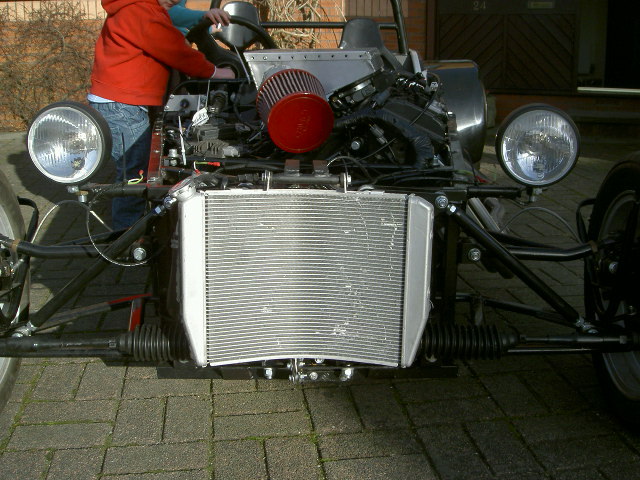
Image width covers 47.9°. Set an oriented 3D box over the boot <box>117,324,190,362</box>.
[{"bbox_3d":[-0.276,0.178,1.245,0.140,0.063,0.063,0,15,-1],"label":"boot"}]

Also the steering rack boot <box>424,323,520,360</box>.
[{"bbox_3d":[0.249,0.175,1.245,0.178,0.063,0.063,0,15,-1],"label":"steering rack boot"}]

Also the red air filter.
[{"bbox_3d":[-0.055,-0.276,1.550,0.149,0.149,0.155,-2,26,-9],"label":"red air filter"}]

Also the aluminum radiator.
[{"bbox_3d":[-0.024,0.063,1.200,0.407,0.290,0.075,0,9,-1],"label":"aluminum radiator"}]

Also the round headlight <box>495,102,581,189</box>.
[{"bbox_3d":[0.423,-0.188,1.419,0.160,0.160,0.120,1,15,6],"label":"round headlight"}]

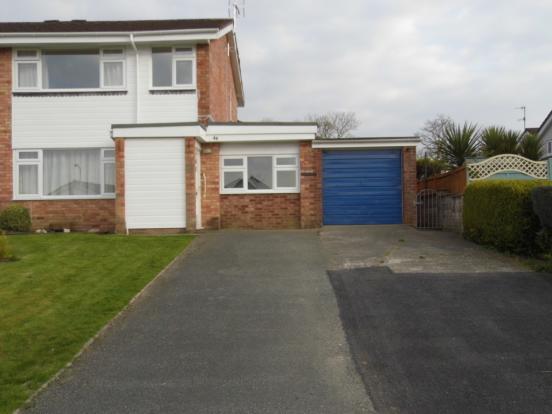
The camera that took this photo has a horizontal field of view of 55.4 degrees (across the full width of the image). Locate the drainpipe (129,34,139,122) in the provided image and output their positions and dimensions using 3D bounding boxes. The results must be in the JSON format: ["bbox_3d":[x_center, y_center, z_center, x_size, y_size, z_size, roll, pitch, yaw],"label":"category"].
[{"bbox_3d":[-3.600,-3.220,13.370,0.110,2.250,0.480,-1,1,0],"label":"drainpipe"}]

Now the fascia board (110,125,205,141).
[{"bbox_3d":[-2.820,-1.810,12.850,2.070,0.330,1.050,-1,1,0],"label":"fascia board"}]

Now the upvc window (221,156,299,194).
[{"bbox_3d":[-0.422,-0.859,13.620,2.060,1.010,0.100,-1,1,0],"label":"upvc window"}]

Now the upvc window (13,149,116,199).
[{"bbox_3d":[-5.345,-0.854,13.620,2.940,1.310,0.100,-1,1,0],"label":"upvc window"}]

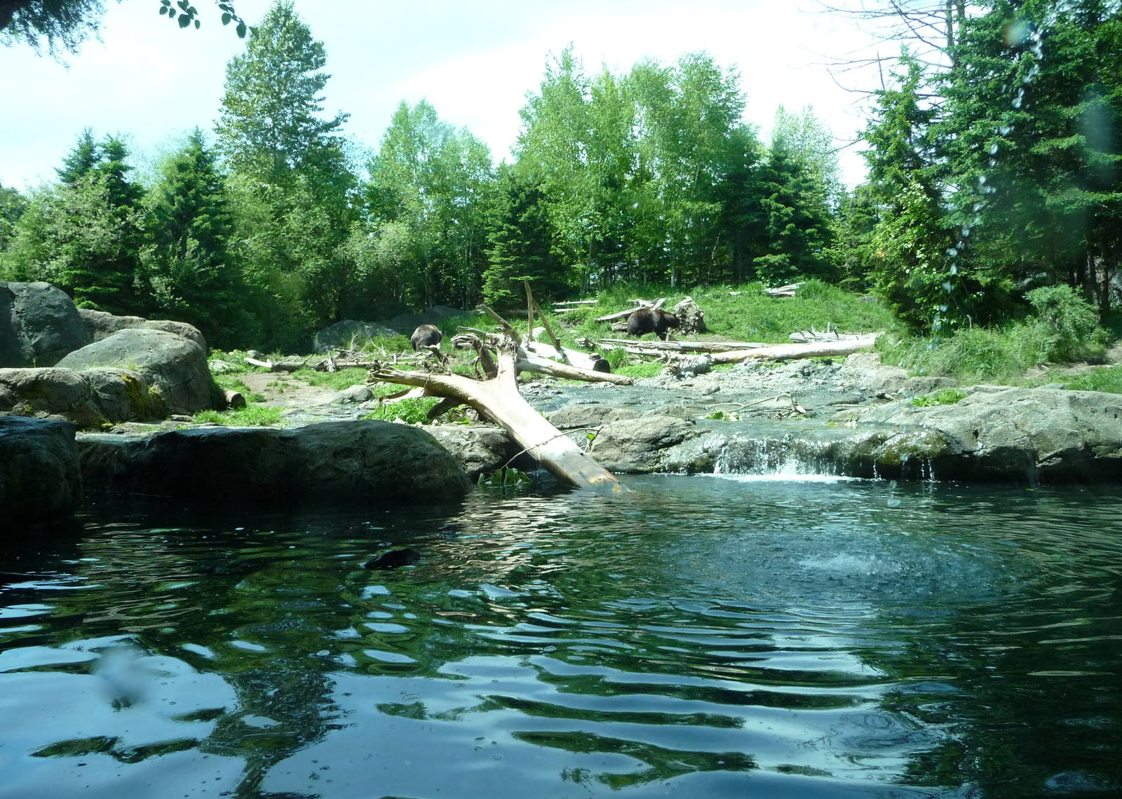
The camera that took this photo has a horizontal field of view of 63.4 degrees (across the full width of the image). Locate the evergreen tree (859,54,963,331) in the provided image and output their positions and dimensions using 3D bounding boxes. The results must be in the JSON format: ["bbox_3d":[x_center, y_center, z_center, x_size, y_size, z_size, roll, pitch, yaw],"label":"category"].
[{"bbox_3d":[10.996,-6.455,28.500,3.300,8.800,3.300,0,1,0],"label":"evergreen tree"}]

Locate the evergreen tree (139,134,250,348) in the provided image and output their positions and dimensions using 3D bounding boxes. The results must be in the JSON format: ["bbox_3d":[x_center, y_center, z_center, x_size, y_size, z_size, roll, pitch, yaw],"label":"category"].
[{"bbox_3d":[-12.934,-5.656,32.000,3.700,7.700,3.700,0,1,0],"label":"evergreen tree"}]

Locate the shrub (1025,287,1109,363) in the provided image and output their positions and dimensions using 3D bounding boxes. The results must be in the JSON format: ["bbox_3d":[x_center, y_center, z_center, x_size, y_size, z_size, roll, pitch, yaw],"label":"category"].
[{"bbox_3d":[12.528,-1.880,22.500,2.050,1.950,1.900,0,1,0],"label":"shrub"}]

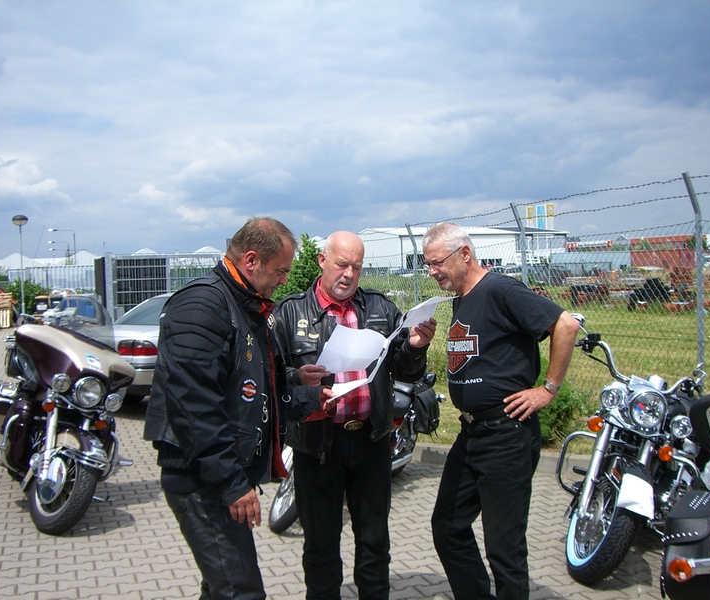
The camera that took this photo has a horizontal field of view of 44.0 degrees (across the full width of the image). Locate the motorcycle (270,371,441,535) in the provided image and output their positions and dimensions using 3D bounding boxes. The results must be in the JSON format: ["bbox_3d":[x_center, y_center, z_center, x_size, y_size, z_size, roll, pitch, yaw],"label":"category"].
[{"bbox_3d":[-0.055,0.839,6.083,0.900,1.140,2.330,0,1,26],"label":"motorcycle"}]

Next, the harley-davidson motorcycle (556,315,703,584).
[{"bbox_3d":[1.635,0.783,5.119,0.900,1.250,2.360,-1,1,24],"label":"harley-davidson motorcycle"}]

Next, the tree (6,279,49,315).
[{"bbox_3d":[-14.544,-0.022,39.000,2.000,2.000,1.900,-1,1,0],"label":"tree"}]

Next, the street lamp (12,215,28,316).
[{"bbox_3d":[-13.630,-1.258,36.000,0.630,4.450,0.630,-1,1,0],"label":"street lamp"}]

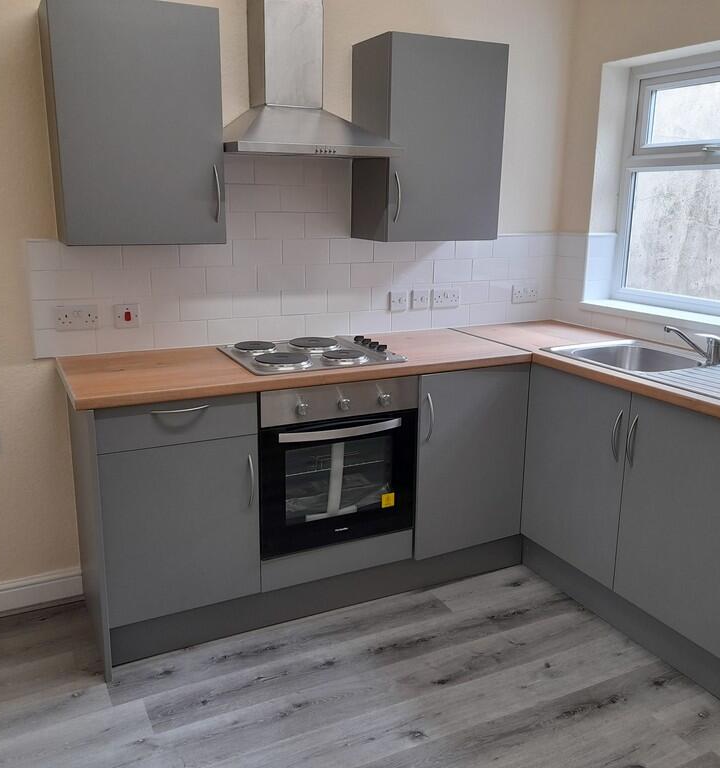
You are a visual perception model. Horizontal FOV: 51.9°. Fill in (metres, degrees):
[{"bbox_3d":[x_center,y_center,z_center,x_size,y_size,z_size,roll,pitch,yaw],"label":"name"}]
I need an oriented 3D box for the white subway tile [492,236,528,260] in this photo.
[{"bbox_3d":[0.691,-0.628,3.385,0.200,0.100,0.010,-6,15,-25],"label":"white subway tile"}]

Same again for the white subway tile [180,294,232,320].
[{"bbox_3d":[-0.582,-0.294,2.812,0.200,0.098,0.010,-6,15,-26],"label":"white subway tile"}]

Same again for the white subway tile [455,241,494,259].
[{"bbox_3d":[0.506,-0.604,3.289,0.200,0.100,0.010,-6,16,-26],"label":"white subway tile"}]

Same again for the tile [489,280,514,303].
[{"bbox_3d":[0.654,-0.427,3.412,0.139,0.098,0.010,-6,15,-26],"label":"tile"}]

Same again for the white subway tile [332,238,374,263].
[{"bbox_3d":[-0.035,-0.546,3.026,0.200,0.100,0.010,-6,16,-26],"label":"white subway tile"}]

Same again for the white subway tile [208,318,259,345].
[{"bbox_3d":[-0.493,-0.206,2.878,0.200,0.100,0.010,-6,16,-26],"label":"white subway tile"}]

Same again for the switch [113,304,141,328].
[{"bbox_3d":[-0.844,-0.246,2.680,0.086,0.086,0.012,-6,15,-26],"label":"switch"}]

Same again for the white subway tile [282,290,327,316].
[{"bbox_3d":[-0.224,-0.333,2.996,0.200,0.100,0.010,-6,15,-26],"label":"white subway tile"}]

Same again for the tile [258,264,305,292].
[{"bbox_3d":[-0.308,-0.419,2.918,0.200,0.100,0.010,-6,16,-26],"label":"tile"}]

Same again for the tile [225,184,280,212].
[{"bbox_3d":[-0.398,-0.704,2.812,0.200,0.100,0.009,-6,17,-25],"label":"tile"}]

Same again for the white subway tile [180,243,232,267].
[{"bbox_3d":[-0.574,-0.488,2.764,0.200,0.100,0.010,-6,16,-26],"label":"white subway tile"}]

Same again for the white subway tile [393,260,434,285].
[{"bbox_3d":[0.232,-0.480,3.189,0.200,0.100,0.010,-6,15,-25],"label":"white subway tile"}]

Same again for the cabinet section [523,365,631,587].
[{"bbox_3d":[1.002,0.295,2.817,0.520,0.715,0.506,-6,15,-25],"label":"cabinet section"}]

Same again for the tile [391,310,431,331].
[{"bbox_3d":[0.227,-0.285,3.237,0.200,0.100,0.010,-6,15,-25],"label":"tile"}]

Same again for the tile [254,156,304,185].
[{"bbox_3d":[-0.308,-0.811,2.827,0.200,0.099,0.010,-6,15,-26],"label":"tile"}]

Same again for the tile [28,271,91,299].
[{"bbox_3d":[-1.038,-0.343,2.587,0.200,0.100,0.009,-6,17,-25],"label":"tile"}]

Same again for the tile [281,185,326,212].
[{"bbox_3d":[-0.219,-0.724,2.900,0.200,0.100,0.010,-6,15,-26],"label":"tile"}]

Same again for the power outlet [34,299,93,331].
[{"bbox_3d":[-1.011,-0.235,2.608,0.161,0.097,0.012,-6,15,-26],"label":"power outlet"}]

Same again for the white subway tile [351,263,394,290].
[{"bbox_3d":[0.051,-0.461,3.103,0.200,0.100,0.010,-6,15,-25],"label":"white subway tile"}]

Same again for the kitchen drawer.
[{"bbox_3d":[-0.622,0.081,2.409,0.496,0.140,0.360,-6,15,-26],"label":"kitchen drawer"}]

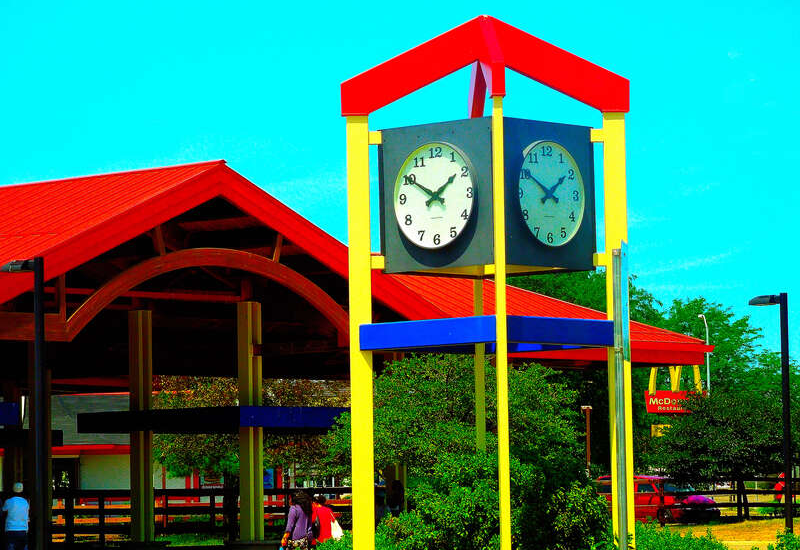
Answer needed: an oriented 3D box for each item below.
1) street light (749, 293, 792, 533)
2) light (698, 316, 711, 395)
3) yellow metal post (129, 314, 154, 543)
[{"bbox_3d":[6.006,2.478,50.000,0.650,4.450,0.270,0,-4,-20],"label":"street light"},{"bbox_3d":[15.341,6.832,155.000,0.900,9.800,0.400,1,-5,-30],"label":"light"},{"bbox_3d":[-4.491,2.623,53.800,0.260,4.020,0.290,-5,-5,42],"label":"yellow metal post"}]

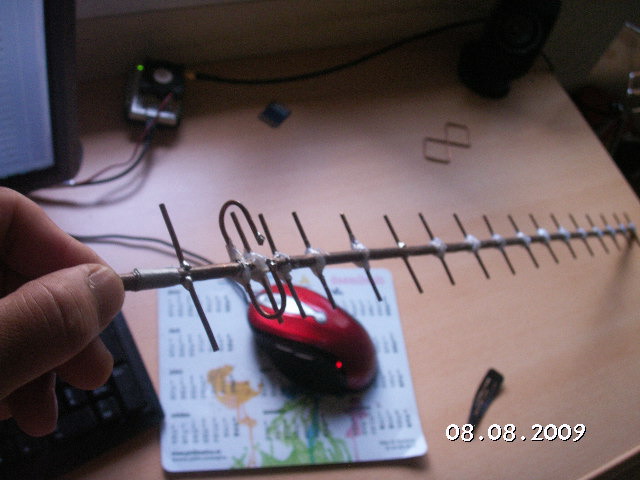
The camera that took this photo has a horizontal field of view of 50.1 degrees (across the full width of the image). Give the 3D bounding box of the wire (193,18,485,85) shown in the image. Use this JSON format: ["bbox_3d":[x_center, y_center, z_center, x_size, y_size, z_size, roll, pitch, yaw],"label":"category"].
[{"bbox_3d":[0.044,-0.227,0.832,0.440,0.030,0.045,-14,65,-25],"label":"wire"}]

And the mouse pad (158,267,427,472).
[{"bbox_3d":[-0.027,0.107,0.619,0.230,0.004,0.186,2,59,-17],"label":"mouse pad"}]

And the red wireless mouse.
[{"bbox_3d":[-0.004,0.083,0.615,0.121,0.041,0.074,36,55,5],"label":"red wireless mouse"}]

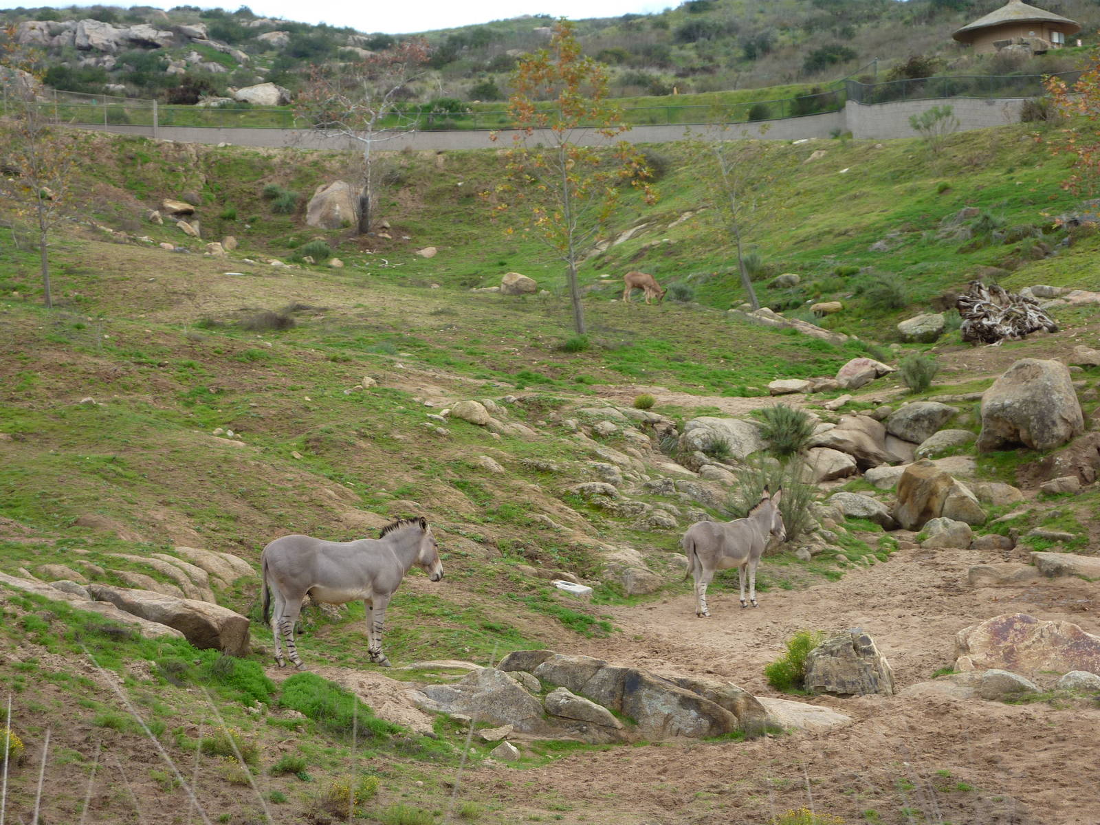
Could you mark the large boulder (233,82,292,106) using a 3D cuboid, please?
[{"bbox_3d":[-20.163,-22.333,185.000,4.100,1.650,3.000,-1,0,0],"label":"large boulder"}]

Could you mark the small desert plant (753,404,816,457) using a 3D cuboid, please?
[{"bbox_3d":[4.273,0.323,48.300,1.150,0.950,1.100,-3,-1,5],"label":"small desert plant"}]

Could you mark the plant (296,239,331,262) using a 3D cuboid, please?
[{"bbox_3d":[-7.692,-5.282,86.000,1.170,0.720,1.050,-2,-1,-5],"label":"plant"}]

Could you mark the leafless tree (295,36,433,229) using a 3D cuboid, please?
[{"bbox_3d":[-6.322,-9.323,89.000,4.553,6.401,4.300,0,2,0],"label":"leafless tree"}]

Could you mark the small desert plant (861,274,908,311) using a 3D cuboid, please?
[{"bbox_3d":[8.492,-3.045,67.000,1.170,0.920,1.050,0,-1,0],"label":"small desert plant"}]

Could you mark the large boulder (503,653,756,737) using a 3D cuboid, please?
[{"bbox_3d":[0.603,2.205,20.600,1.862,0.638,0.950,-3,-4,17],"label":"large boulder"}]

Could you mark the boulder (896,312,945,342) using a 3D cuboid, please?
[{"bbox_3d":[8.164,-1.871,58.000,1.077,0.660,0.850,0,2,0],"label":"boulder"}]

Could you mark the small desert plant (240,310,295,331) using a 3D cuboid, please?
[{"bbox_3d":[-5.352,-1.743,50.000,1.043,0.407,0.850,0,2,0],"label":"small desert plant"}]

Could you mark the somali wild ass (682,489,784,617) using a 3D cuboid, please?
[{"bbox_3d":[2.373,1.779,33.800,0.420,1.530,1.620,2,3,45],"label":"somali wild ass"}]

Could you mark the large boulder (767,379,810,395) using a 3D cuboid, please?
[{"bbox_3d":[4.937,-0.524,54.500,0.880,0.340,0.600,-1,0,0],"label":"large boulder"}]

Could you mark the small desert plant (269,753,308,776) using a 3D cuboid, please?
[{"bbox_3d":[-2.262,3.042,22.800,0.340,0.190,0.310,-1,0,0],"label":"small desert plant"}]

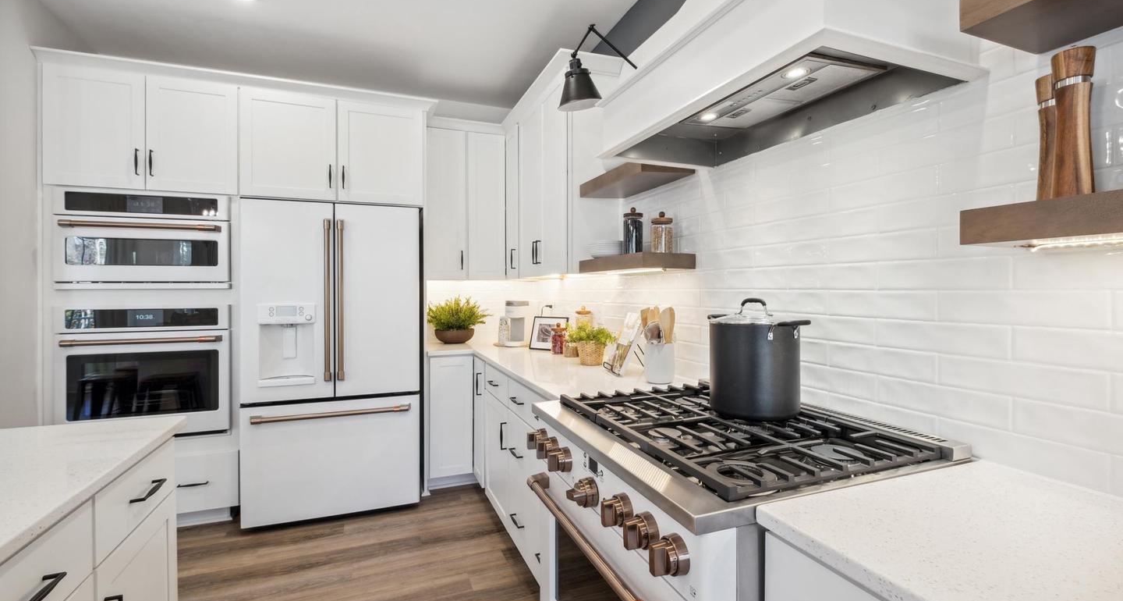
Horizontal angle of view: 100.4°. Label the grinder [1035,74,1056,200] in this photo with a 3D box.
[{"bbox_3d":[0.926,-0.296,0.880,0.052,0.255,0.052,0,1,-22],"label":"grinder"}]

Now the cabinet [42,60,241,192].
[{"bbox_3d":[-2.351,-0.910,2.792,0.843,0.630,0.600,0,1,-22],"label":"cabinet"}]

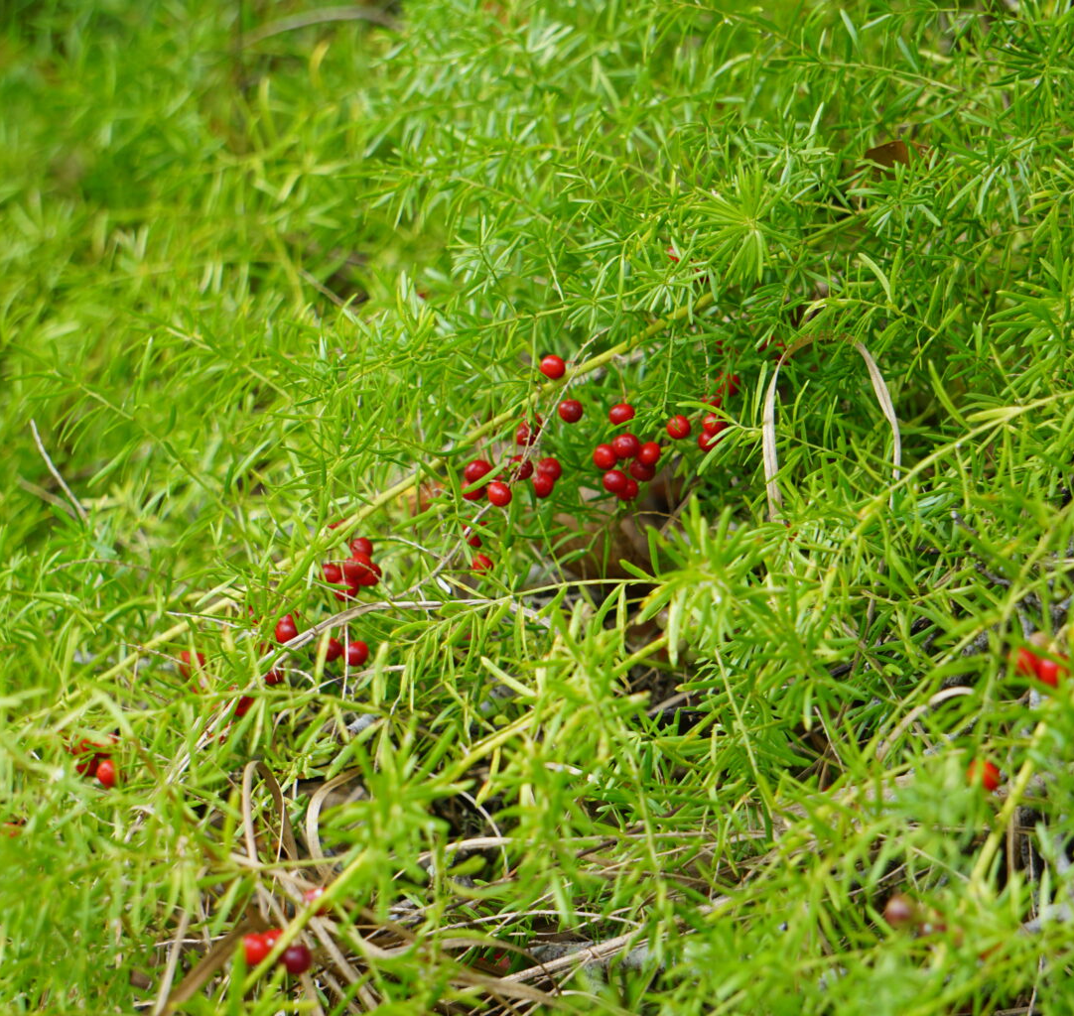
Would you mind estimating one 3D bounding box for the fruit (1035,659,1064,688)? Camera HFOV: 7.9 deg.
[{"bbox_3d":[0.137,0.045,2.080,0.007,0.007,0.007,0,33,0],"label":"fruit"}]

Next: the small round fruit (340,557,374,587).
[{"bbox_3d":[-0.051,0.018,2.180,0.007,0.007,0.007,0,33,0],"label":"small round fruit"}]

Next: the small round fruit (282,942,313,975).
[{"bbox_3d":[-0.063,0.118,2.030,0.007,0.007,0.007,0,33,0],"label":"small round fruit"}]

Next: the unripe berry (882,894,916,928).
[{"bbox_3d":[0.094,0.105,2.020,0.008,0.008,0.008,0,33,0],"label":"unripe berry"}]

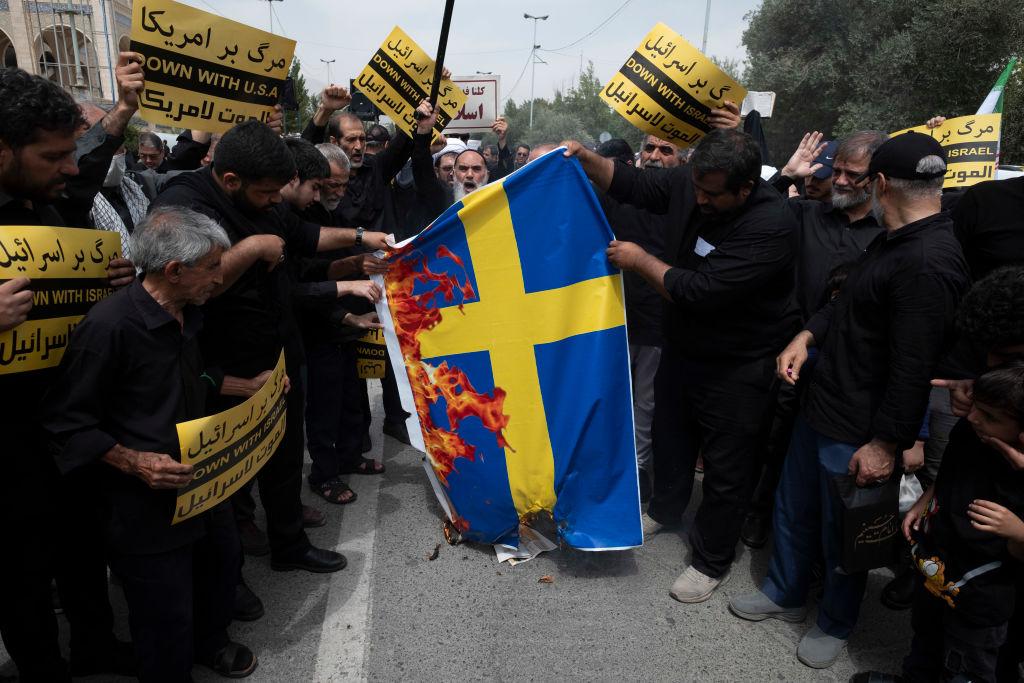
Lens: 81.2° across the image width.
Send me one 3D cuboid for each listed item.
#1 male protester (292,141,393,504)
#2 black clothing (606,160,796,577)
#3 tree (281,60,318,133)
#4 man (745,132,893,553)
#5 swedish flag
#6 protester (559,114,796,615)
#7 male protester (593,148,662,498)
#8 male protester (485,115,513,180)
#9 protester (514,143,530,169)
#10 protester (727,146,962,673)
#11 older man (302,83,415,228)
[{"bbox_3d":[-0.837,-0.091,2.921,0.540,1.670,0.530,6,14,15],"label":"male protester"},{"bbox_3d":[0.717,0.130,2.373,0.600,1.520,0.600,-7,19,-25],"label":"black clothing"},{"bbox_3d":[-8.961,-9.263,25.465,2.200,5.200,2.200,2,17,0],"label":"tree"},{"bbox_3d":[1.279,0.046,2.505,0.600,1.740,0.420,10,16,31],"label":"man"},{"bbox_3d":[0.047,0.102,2.307,0.990,1.550,0.250,2,17,0],"label":"swedish flag"},{"bbox_3d":[0.658,0.077,2.343,0.760,1.720,0.600,-5,15,-24],"label":"protester"},{"bbox_3d":[0.583,-0.076,2.924,0.360,1.730,0.540,-10,19,-40],"label":"male protester"},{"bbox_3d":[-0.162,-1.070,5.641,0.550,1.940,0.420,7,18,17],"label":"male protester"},{"bbox_3d":[0.094,-1.304,6.718,0.520,1.750,0.320,4,18,8],"label":"protester"},{"bbox_3d":[1.114,0.203,1.938,0.540,1.700,0.530,0,14,-8],"label":"protester"},{"bbox_3d":[-0.812,-0.299,3.142,0.680,1.940,0.480,-7,19,-25],"label":"older man"}]

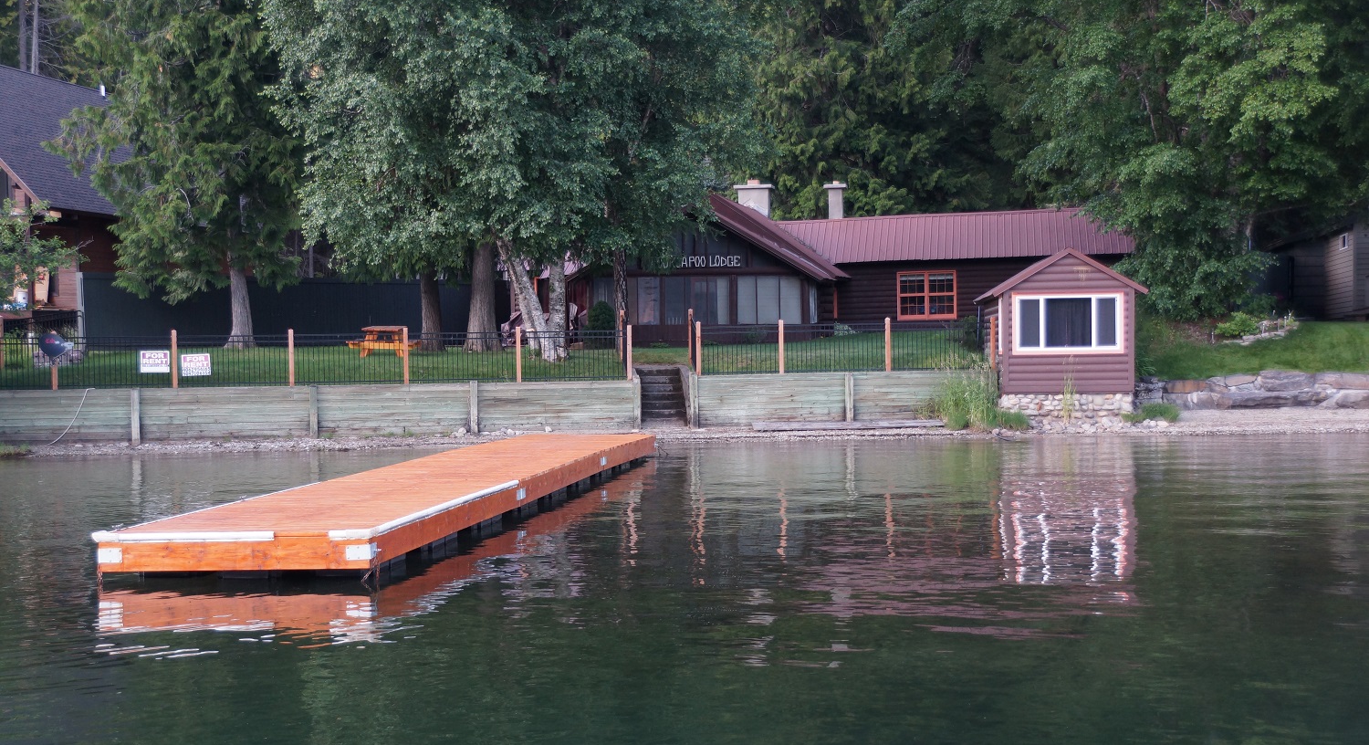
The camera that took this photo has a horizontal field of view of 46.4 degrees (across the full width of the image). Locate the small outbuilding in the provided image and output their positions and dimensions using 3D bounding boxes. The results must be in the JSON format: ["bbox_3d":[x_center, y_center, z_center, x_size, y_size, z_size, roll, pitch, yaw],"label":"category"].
[{"bbox_3d":[8.598,-0.877,36.991,3.350,3.720,4.800,-1,1,5],"label":"small outbuilding"}]

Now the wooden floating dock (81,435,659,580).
[{"bbox_3d":[-2.826,1.480,21.393,2.500,0.420,15.094,-1,1,8],"label":"wooden floating dock"}]

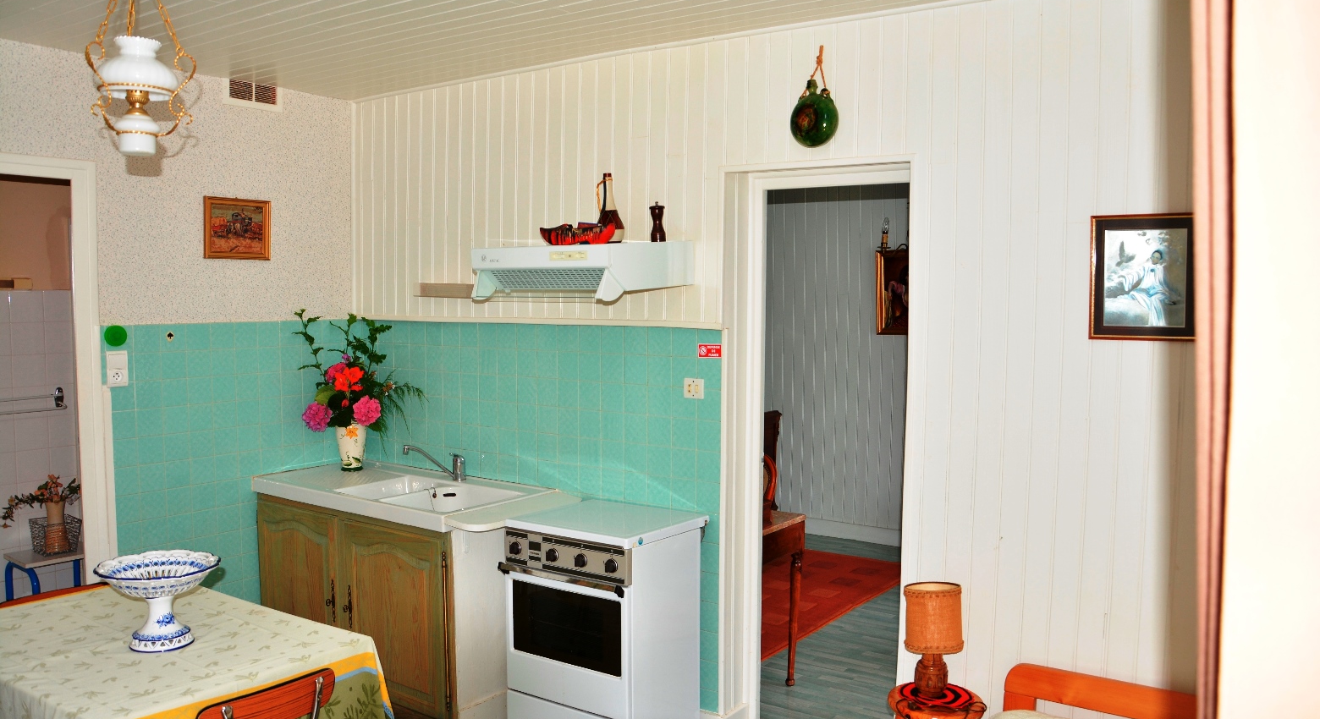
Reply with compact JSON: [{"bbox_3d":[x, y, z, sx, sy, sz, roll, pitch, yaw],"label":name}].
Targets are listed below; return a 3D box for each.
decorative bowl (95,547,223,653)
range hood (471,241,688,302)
[{"bbox_3d":[-1.272,0.626,2.526,0.288,0.193,0.288,0,4,0],"label":"decorative bowl"},{"bbox_3d":[-0.284,-0.314,3.561,0.621,0.227,0.501,3,5,34],"label":"range hood"}]

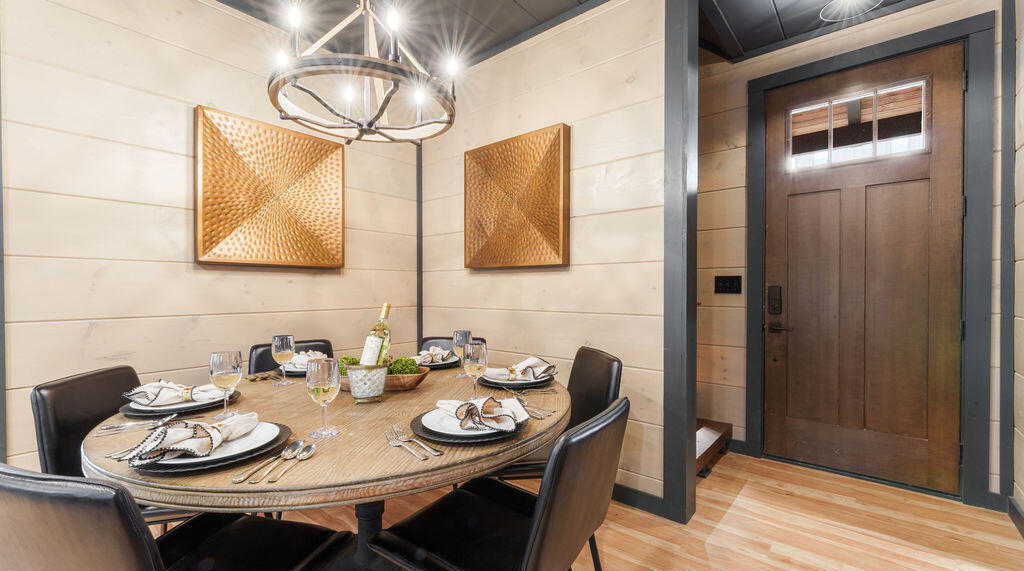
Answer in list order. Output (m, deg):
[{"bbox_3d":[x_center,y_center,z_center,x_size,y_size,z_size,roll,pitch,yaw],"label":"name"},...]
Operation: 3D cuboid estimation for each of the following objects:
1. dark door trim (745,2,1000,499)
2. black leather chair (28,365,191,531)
[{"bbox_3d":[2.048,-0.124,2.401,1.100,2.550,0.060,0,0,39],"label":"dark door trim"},{"bbox_3d":[-1.265,0.738,1.495,0.560,0.815,0.460,0,0,-6],"label":"black leather chair"}]

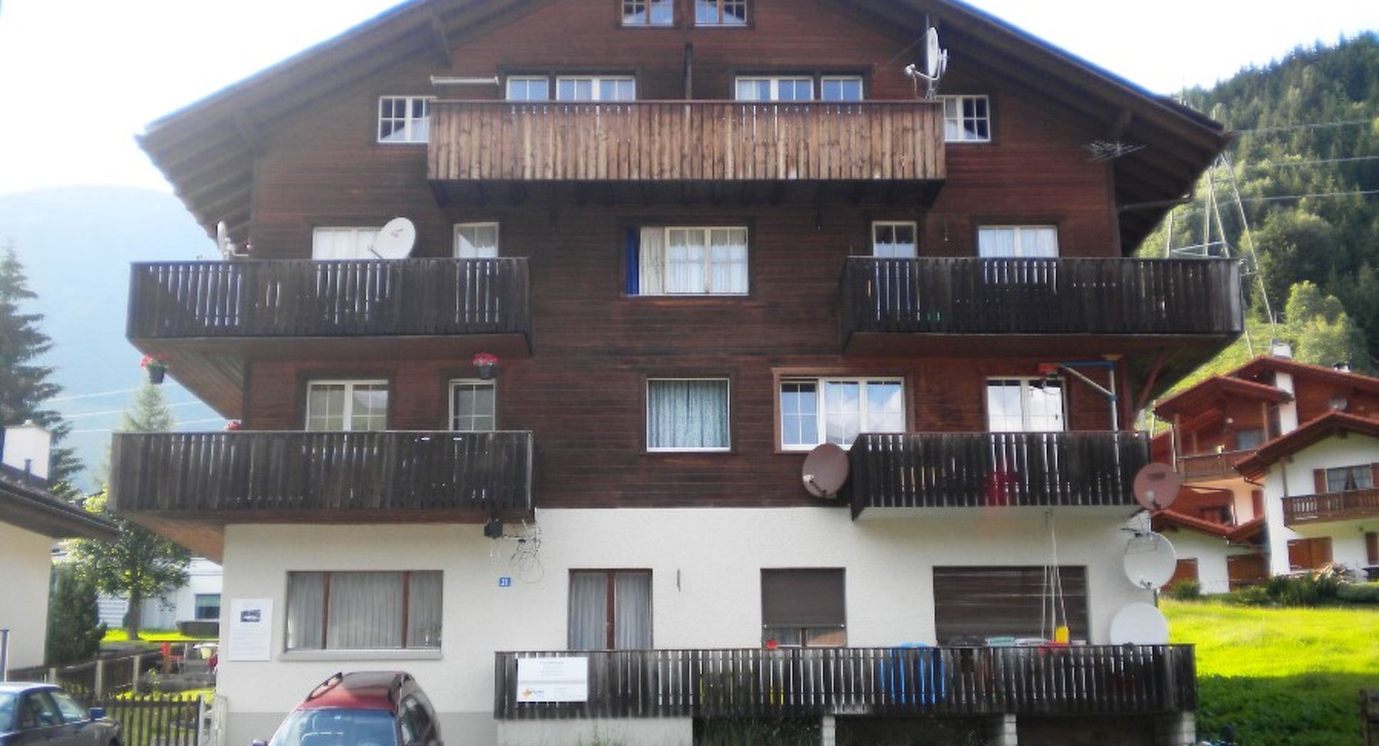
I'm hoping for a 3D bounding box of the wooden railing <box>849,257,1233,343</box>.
[{"bbox_3d":[5.175,-0.977,24.539,5.882,1.192,1.200,0,-15,-1],"label":"wooden railing"}]

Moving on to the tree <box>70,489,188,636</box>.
[{"bbox_3d":[-14.331,4.829,41.913,3.027,3.991,3.100,0,-14,-1],"label":"tree"}]

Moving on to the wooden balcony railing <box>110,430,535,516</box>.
[{"bbox_3d":[-5.297,1.520,23.942,6.024,1.132,1.150,0,-14,-1],"label":"wooden balcony railing"}]

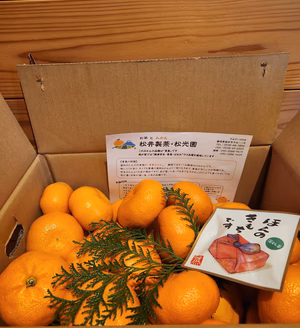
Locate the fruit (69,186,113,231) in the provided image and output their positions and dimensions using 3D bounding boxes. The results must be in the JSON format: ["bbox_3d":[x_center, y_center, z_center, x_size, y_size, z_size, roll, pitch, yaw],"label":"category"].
[{"bbox_3d":[-0.082,0.061,0.363,0.063,0.051,0.063,20,42,-24],"label":"fruit"}]

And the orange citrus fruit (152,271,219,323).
[{"bbox_3d":[0.036,0.131,0.257,0.066,0.054,0.066,-24,22,7],"label":"orange citrus fruit"}]

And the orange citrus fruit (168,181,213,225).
[{"bbox_3d":[0.056,0.054,0.365,0.063,0.053,0.063,11,48,-18],"label":"orange citrus fruit"}]

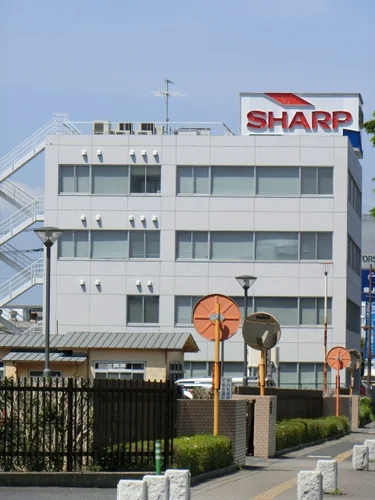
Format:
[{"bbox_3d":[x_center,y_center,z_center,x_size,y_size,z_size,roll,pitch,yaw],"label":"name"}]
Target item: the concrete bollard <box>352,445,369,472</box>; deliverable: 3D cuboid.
[{"bbox_3d":[3.654,4.426,67.200,0.300,0.510,0.300,0,-3,5],"label":"concrete bollard"}]

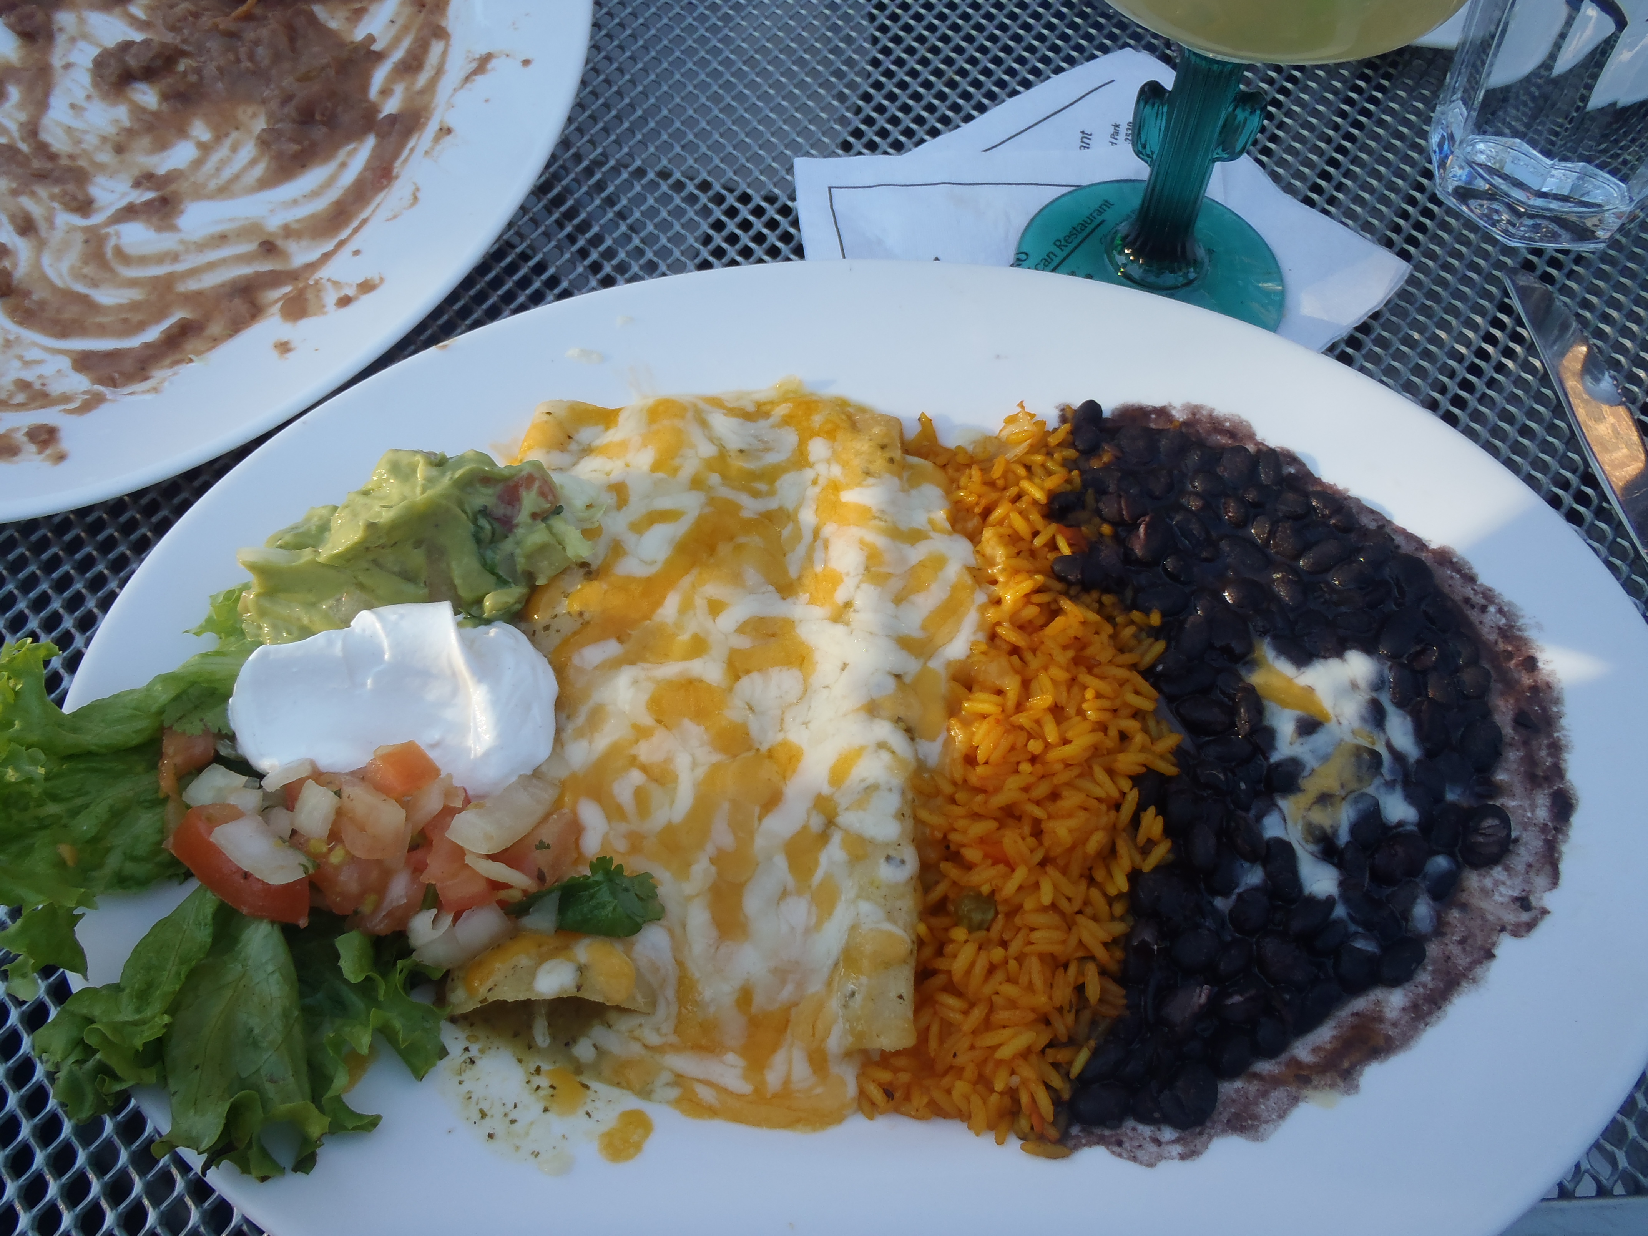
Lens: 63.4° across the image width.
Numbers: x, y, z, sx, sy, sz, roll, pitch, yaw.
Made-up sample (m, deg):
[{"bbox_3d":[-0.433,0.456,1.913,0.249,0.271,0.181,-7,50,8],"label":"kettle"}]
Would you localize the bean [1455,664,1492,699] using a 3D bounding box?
[{"bbox_3d":[0.150,0.015,0.307,0.008,0.007,0.009,23,62,12],"label":"bean"}]

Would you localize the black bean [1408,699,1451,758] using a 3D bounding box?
[{"bbox_3d":[0.138,0.025,0.304,0.009,0.008,0.014,6,60,2],"label":"black bean"}]

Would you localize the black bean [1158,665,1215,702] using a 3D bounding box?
[{"bbox_3d":[0.082,0.015,0.303,0.013,0.007,0.008,-17,62,-11],"label":"black bean"}]

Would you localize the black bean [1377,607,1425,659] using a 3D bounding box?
[{"bbox_3d":[0.132,0.003,0.306,0.009,0.007,0.014,38,66,18],"label":"black bean"}]

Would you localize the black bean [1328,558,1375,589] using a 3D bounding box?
[{"bbox_3d":[0.124,-0.010,0.313,0.011,0.006,0.007,-22,63,-14],"label":"black bean"}]

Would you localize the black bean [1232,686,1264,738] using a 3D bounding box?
[{"bbox_3d":[0.095,0.021,0.298,0.007,0.008,0.013,3,60,1],"label":"black bean"}]

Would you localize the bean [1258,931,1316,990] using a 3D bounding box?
[{"bbox_3d":[0.094,0.070,0.272,0.012,0.008,0.010,41,67,20],"label":"bean"}]

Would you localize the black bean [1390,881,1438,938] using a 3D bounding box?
[{"bbox_3d":[0.125,0.062,0.282,0.009,0.008,0.012,-5,61,-5],"label":"black bean"}]

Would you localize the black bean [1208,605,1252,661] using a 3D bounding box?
[{"bbox_3d":[0.092,0.004,0.303,0.009,0.007,0.013,-22,63,-14],"label":"black bean"}]

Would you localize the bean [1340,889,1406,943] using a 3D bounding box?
[{"bbox_3d":[0.114,0.062,0.277,0.009,0.008,0.013,-38,67,-21],"label":"bean"}]

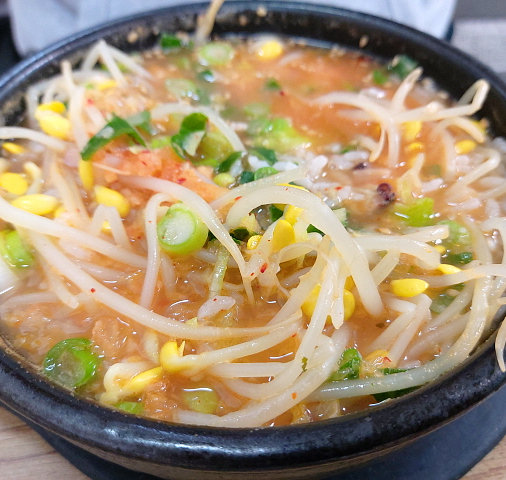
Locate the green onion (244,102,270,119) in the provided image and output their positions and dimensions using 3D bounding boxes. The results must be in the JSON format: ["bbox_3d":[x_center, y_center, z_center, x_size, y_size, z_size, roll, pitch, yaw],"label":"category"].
[{"bbox_3d":[0.001,-0.045,0.159,0.009,0.004,0.009,-1,51,1],"label":"green onion"}]

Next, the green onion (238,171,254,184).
[{"bbox_3d":[-0.002,-0.018,0.135,0.005,0.005,0.004,-2,51,-1],"label":"green onion"}]

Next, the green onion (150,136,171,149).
[{"bbox_3d":[-0.030,-0.031,0.149,0.006,0.003,0.005,0,50,0],"label":"green onion"}]

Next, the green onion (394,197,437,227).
[{"bbox_3d":[0.045,-0.008,0.129,0.011,0.006,0.007,0,50,0],"label":"green onion"}]

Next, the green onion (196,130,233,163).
[{"bbox_3d":[-0.013,-0.030,0.148,0.013,0.005,0.011,0,50,0],"label":"green onion"}]

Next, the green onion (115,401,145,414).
[{"bbox_3d":[-0.026,0.035,0.095,0.007,0.004,0.006,0,50,0],"label":"green onion"}]

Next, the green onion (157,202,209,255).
[{"bbox_3d":[-0.018,-0.003,0.120,0.011,0.010,0.011,-3,77,14],"label":"green onion"}]

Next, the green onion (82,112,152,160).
[{"bbox_3d":[-0.042,-0.033,0.145,0.019,0.009,0.012,0,50,0],"label":"green onion"}]

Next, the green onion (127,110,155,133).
[{"bbox_3d":[-0.036,-0.039,0.151,0.010,0.006,0.007,-14,52,-10],"label":"green onion"}]

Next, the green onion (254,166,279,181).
[{"bbox_3d":[0.004,-0.019,0.136,0.008,0.004,0.008,1,51,2],"label":"green onion"}]

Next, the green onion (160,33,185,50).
[{"bbox_3d":[-0.033,-0.080,0.186,0.009,0.006,0.006,-9,51,-6],"label":"green onion"}]

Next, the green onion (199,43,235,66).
[{"bbox_3d":[-0.014,-0.073,0.181,0.013,0.004,0.013,-5,51,-3],"label":"green onion"}]

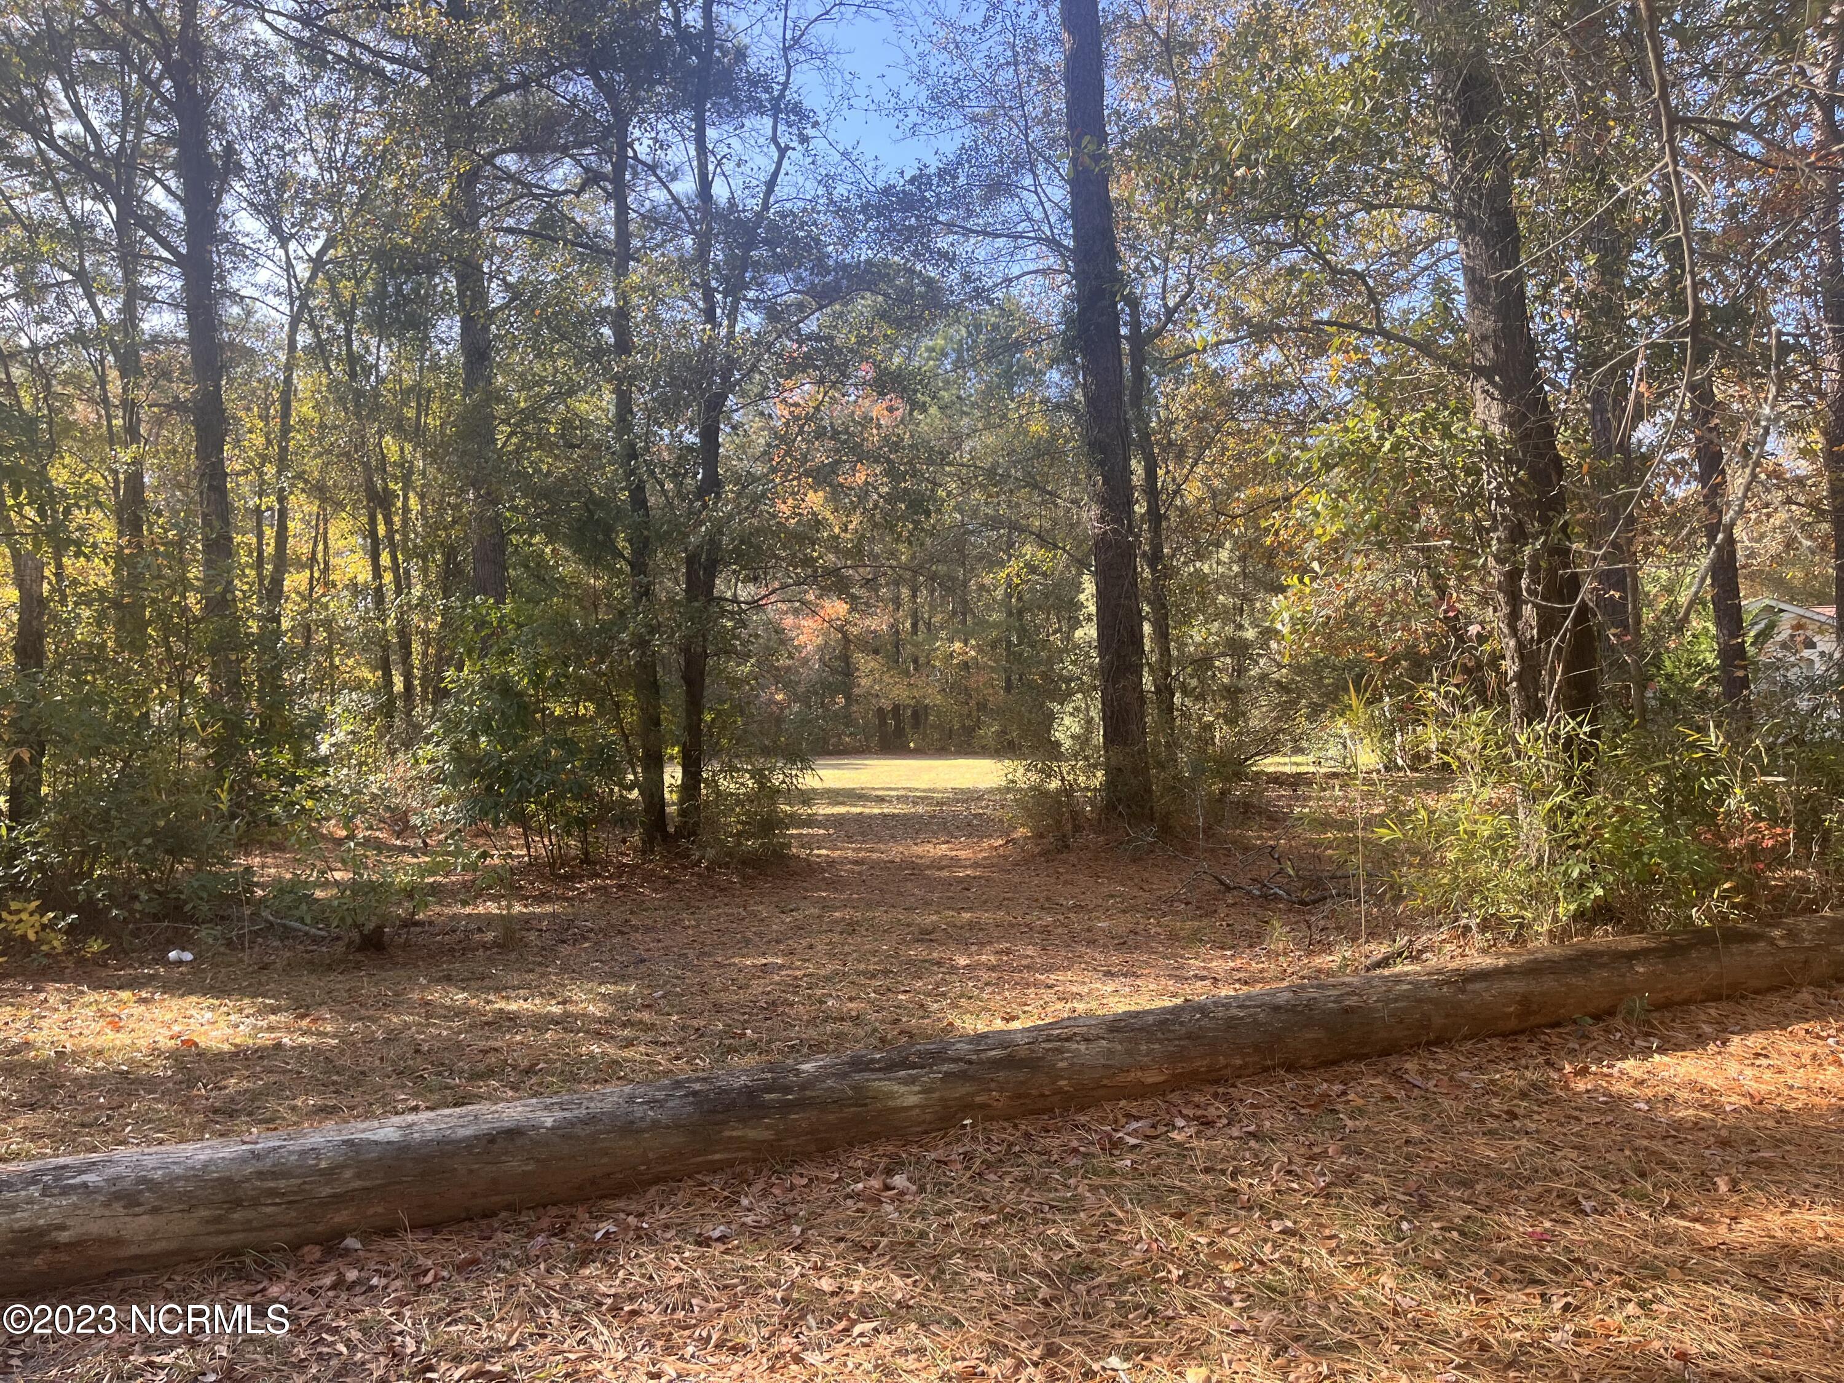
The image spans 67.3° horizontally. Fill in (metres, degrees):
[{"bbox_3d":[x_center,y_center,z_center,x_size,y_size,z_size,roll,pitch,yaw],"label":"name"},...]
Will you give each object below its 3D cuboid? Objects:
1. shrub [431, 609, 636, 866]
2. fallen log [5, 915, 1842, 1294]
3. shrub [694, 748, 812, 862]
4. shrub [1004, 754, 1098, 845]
[{"bbox_3d":[-4.180,0.479,14.856,2.060,2.710,1.900,-1,-1,-16],"label":"shrub"},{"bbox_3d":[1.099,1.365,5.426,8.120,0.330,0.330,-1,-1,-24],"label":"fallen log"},{"bbox_3d":[-1.755,1.180,14.362,1.150,1.130,1.100,-2,-1,-7],"label":"shrub"},{"bbox_3d":[1.394,1.161,14.888,0.980,0.970,0.950,-2,-1,5],"label":"shrub"}]

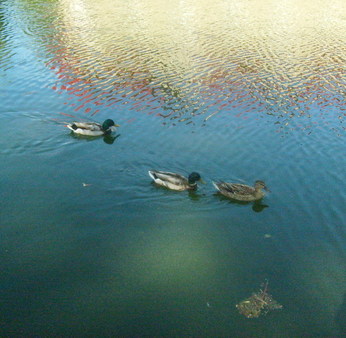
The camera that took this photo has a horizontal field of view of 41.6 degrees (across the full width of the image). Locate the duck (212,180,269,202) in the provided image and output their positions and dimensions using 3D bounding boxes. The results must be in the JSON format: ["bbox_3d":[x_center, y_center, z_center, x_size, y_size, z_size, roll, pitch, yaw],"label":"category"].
[{"bbox_3d":[0.523,0.143,3.455,0.455,0.185,0.175,10,33,16],"label":"duck"}]

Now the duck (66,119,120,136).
[{"bbox_3d":[-0.761,-0.419,4.360,0.490,0.180,0.175,1,32,2],"label":"duck"}]

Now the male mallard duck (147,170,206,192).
[{"bbox_3d":[0.035,0.069,3.578,0.470,0.180,0.175,12,34,19],"label":"male mallard duck"}]

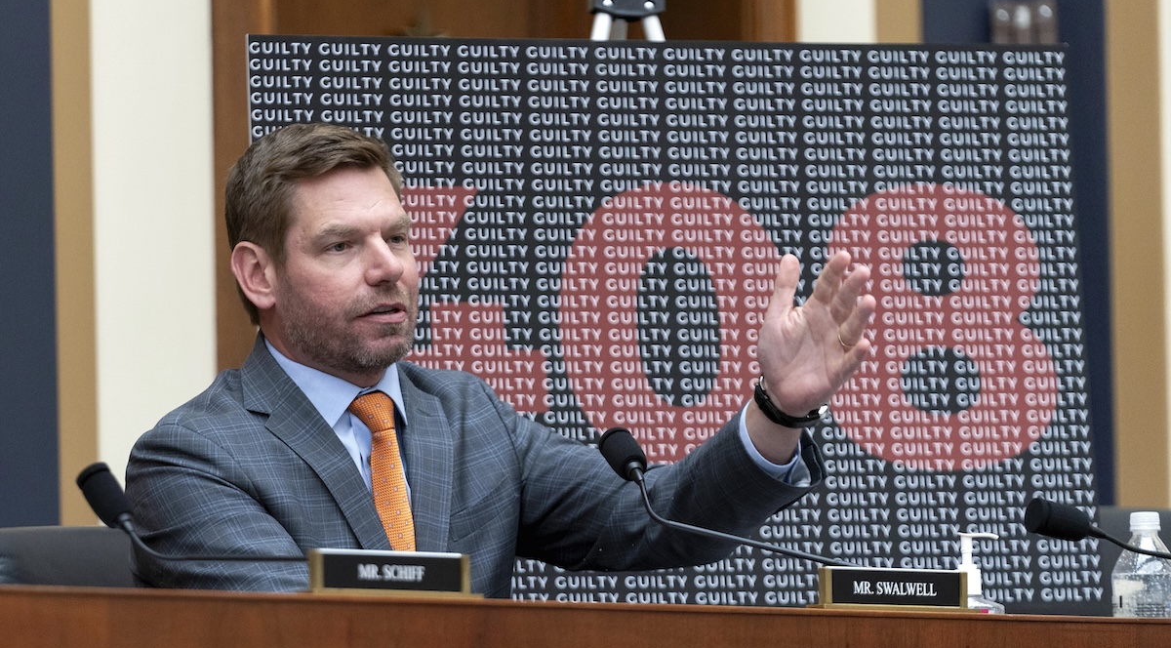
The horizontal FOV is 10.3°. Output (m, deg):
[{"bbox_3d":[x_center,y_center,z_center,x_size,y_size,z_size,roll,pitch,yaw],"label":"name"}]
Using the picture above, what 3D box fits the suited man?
[{"bbox_3d":[-0.140,0.455,6.400,0.600,1.320,0.780,-1,-1,-35],"label":"suited man"}]

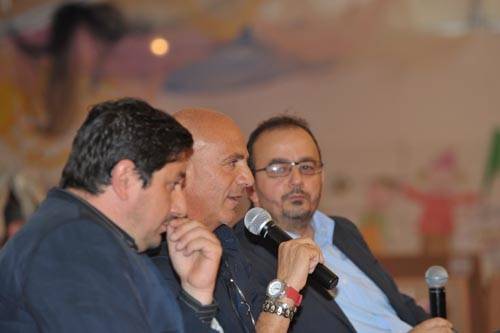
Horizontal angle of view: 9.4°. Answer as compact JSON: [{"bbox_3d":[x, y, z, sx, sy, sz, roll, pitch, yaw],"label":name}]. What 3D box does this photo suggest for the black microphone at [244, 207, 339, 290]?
[{"bbox_3d":[0.080,0.159,5.830,0.247,0.052,0.052,40,24,33],"label":"black microphone"}]

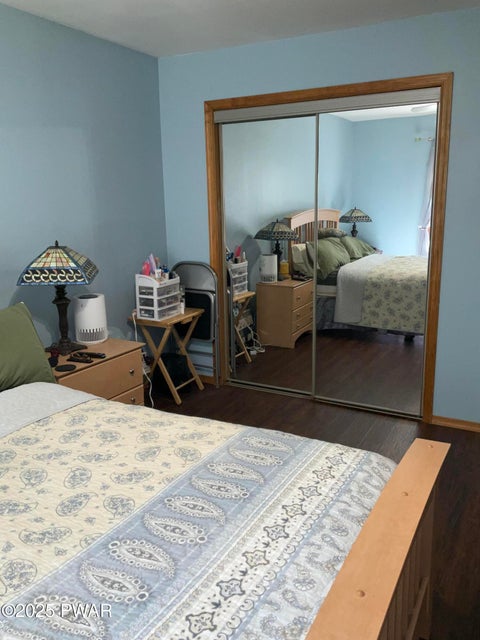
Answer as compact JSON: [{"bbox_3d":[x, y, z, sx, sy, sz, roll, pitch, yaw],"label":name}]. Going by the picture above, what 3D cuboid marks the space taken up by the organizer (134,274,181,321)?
[{"bbox_3d":[-0.572,-0.175,3.786,0.183,0.312,0.256,6,15,28],"label":"organizer"}]

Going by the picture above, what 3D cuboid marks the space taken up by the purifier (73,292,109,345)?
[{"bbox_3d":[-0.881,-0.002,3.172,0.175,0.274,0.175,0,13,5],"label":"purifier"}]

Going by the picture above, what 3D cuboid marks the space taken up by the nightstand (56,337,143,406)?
[{"bbox_3d":[-0.885,0.490,3.019,0.400,0.616,0.680,6,15,28],"label":"nightstand"}]

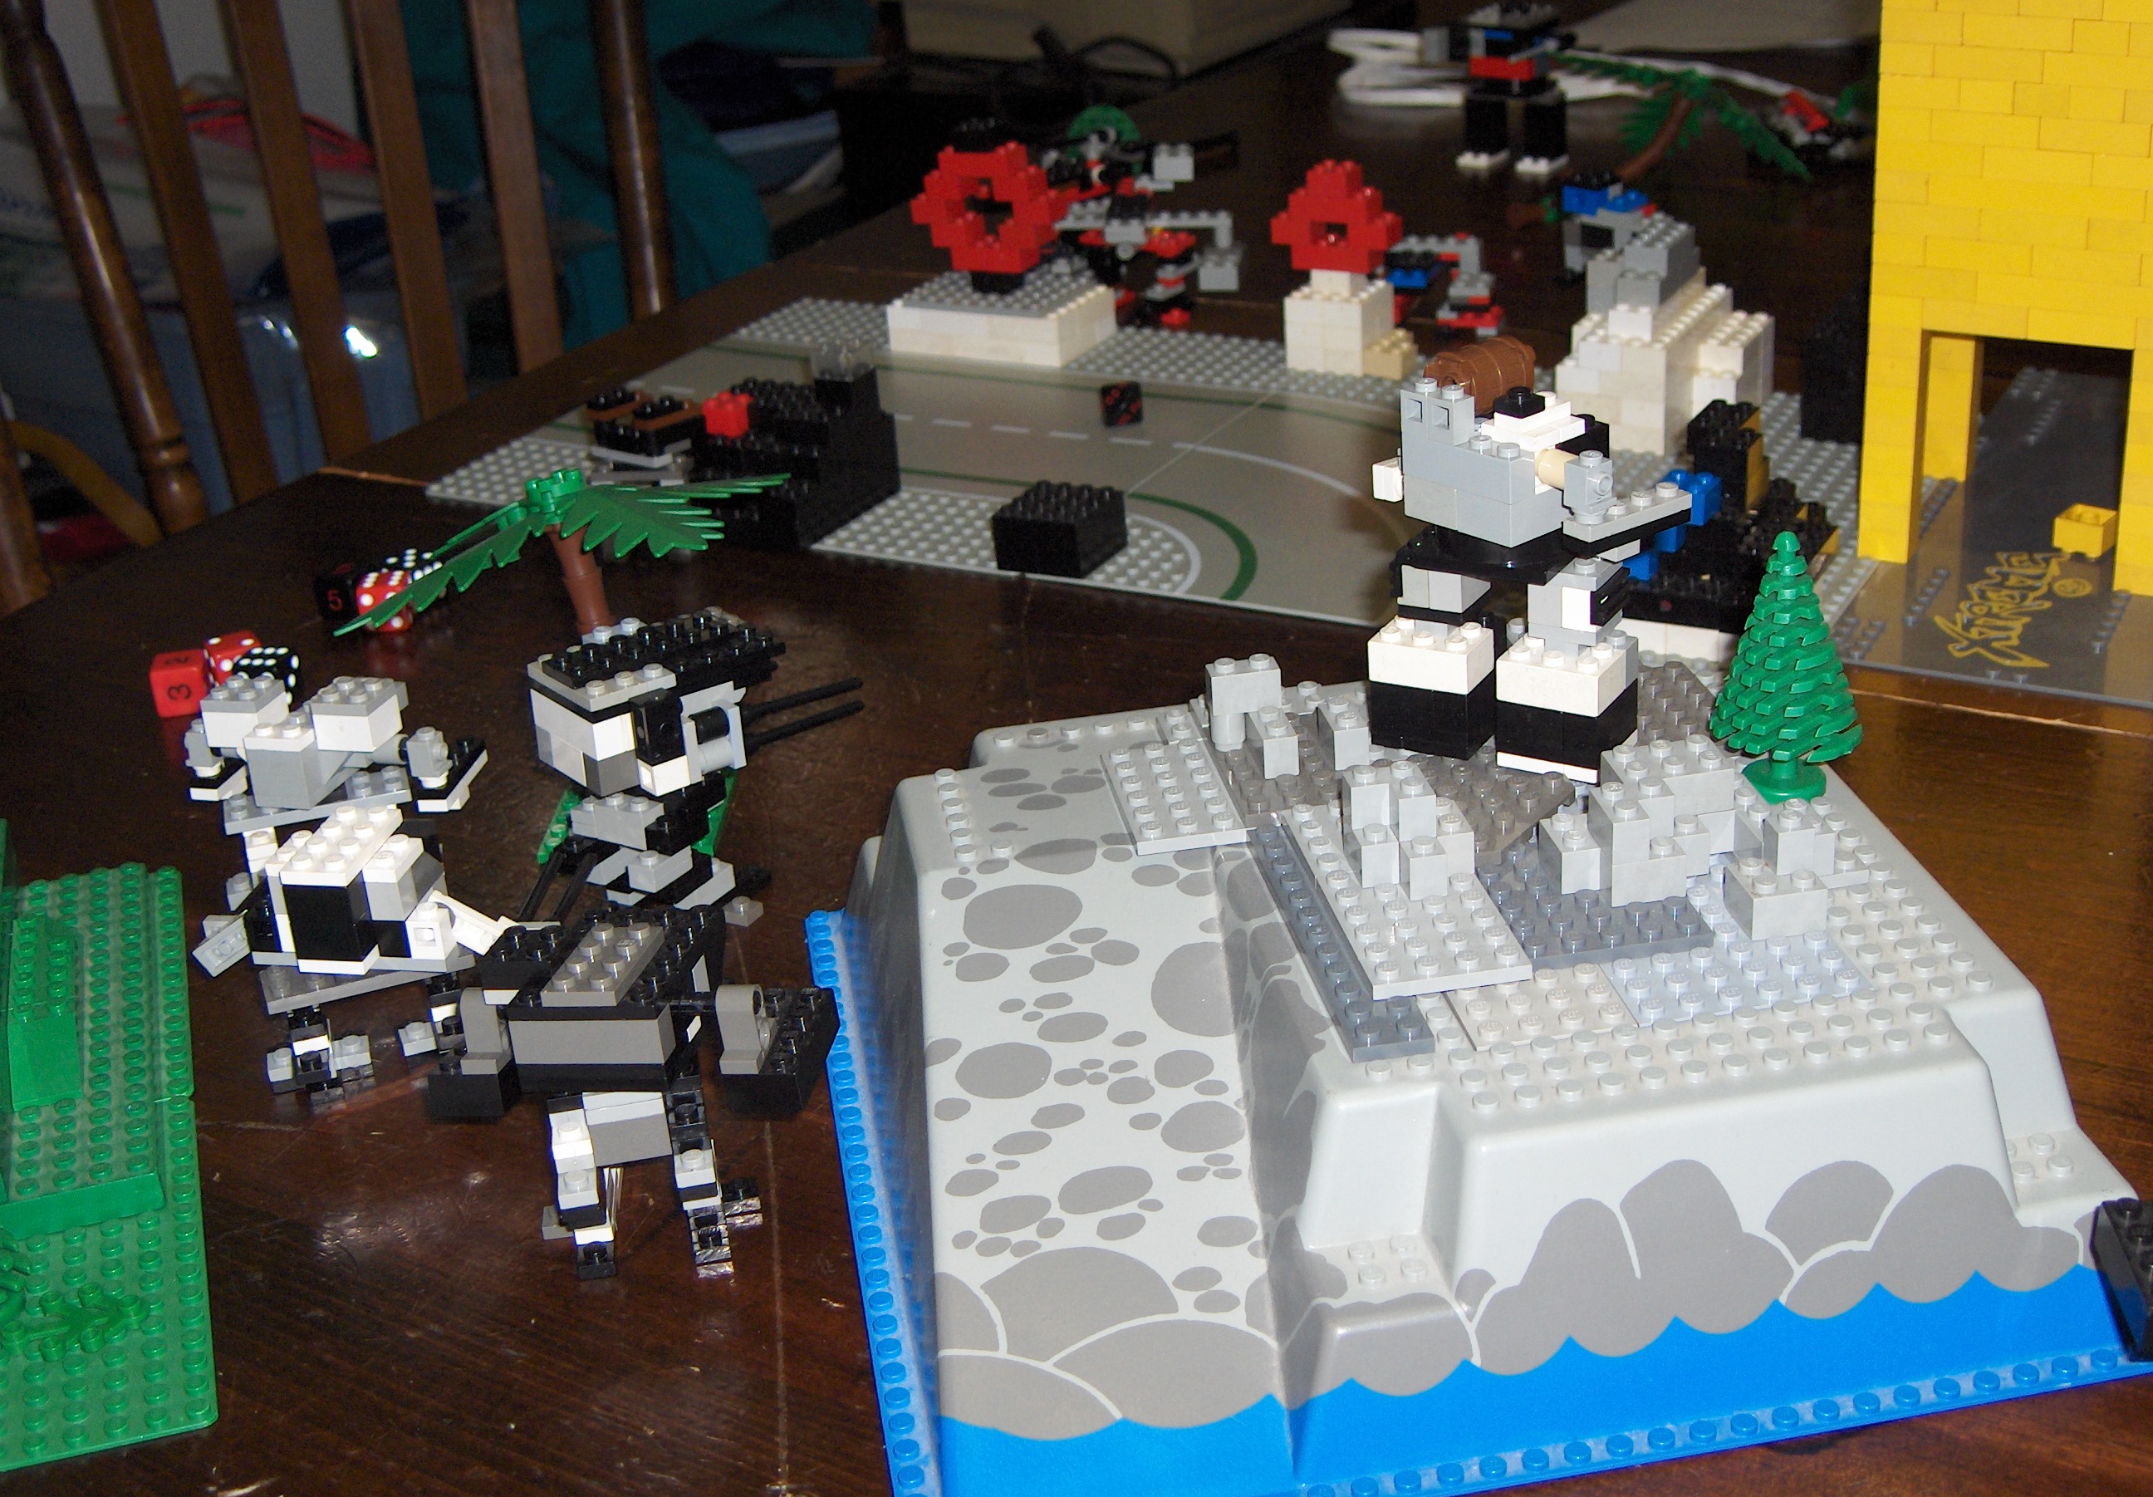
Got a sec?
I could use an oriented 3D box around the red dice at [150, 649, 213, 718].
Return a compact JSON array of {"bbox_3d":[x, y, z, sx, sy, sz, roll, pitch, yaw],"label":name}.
[{"bbox_3d":[-0.281,-0.020,0.861,0.016,0.016,0.016,-8,25,-6],"label":"red dice"}]

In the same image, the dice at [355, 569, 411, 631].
[{"bbox_3d":[-0.229,-0.049,0.913,0.016,0.016,0.016,-4,25,1],"label":"dice"}]

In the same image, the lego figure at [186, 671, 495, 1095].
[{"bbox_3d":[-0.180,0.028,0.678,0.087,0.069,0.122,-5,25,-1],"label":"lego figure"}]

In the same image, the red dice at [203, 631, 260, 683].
[{"bbox_3d":[-0.266,-0.026,0.871,0.016,0.016,0.016,-18,28,-26],"label":"red dice"}]

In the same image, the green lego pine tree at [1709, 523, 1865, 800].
[{"bbox_3d":[0.154,-0.018,0.593,0.034,0.060,0.034,-8,26,-6],"label":"green lego pine tree"}]

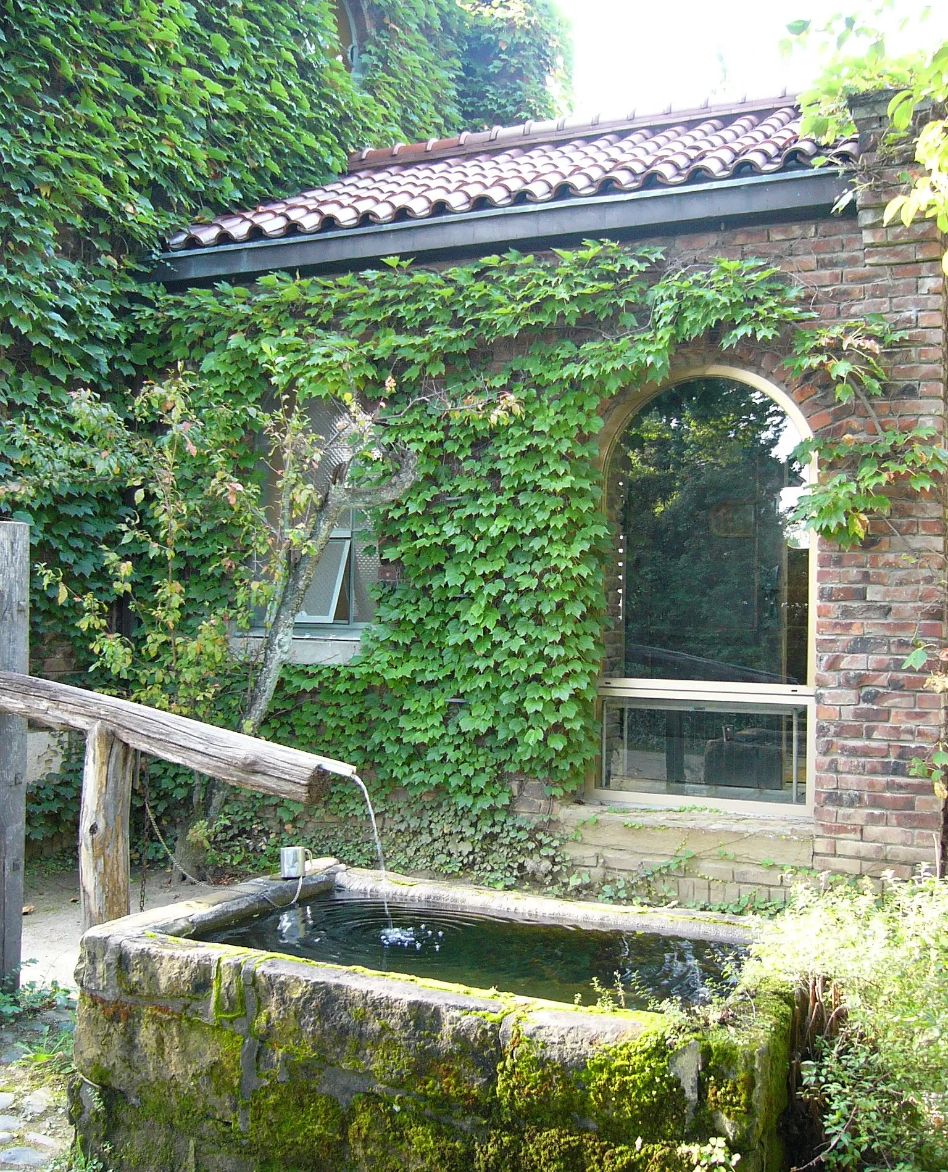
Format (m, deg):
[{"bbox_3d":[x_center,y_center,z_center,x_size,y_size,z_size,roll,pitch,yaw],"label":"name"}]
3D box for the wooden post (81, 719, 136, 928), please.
[{"bbox_3d":[-1.113,0.940,3.828,0.158,1.070,0.155,1,-1,-16],"label":"wooden post"}]

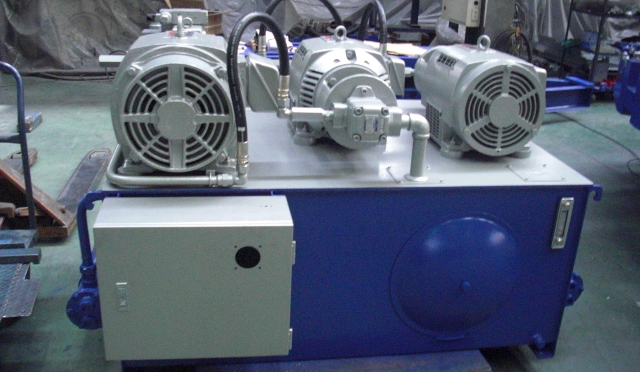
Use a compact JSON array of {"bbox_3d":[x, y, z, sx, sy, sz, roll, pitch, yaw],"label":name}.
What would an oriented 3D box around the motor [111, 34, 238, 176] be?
[{"bbox_3d":[-0.430,-0.298,2.122,0.404,0.390,0.565,-1,22,-8],"label":"motor"}]

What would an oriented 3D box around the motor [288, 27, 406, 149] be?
[{"bbox_3d":[0.092,-0.362,2.354,0.404,0.383,0.508,-1,22,-8],"label":"motor"}]

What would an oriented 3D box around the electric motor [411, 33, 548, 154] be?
[{"bbox_3d":[0.578,-0.345,2.368,0.397,0.383,0.500,-1,22,-8],"label":"electric motor"}]

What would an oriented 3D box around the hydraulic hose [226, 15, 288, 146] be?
[{"bbox_3d":[-0.166,-0.275,1.845,0.182,0.407,0.071,-5,23,-19],"label":"hydraulic hose"}]

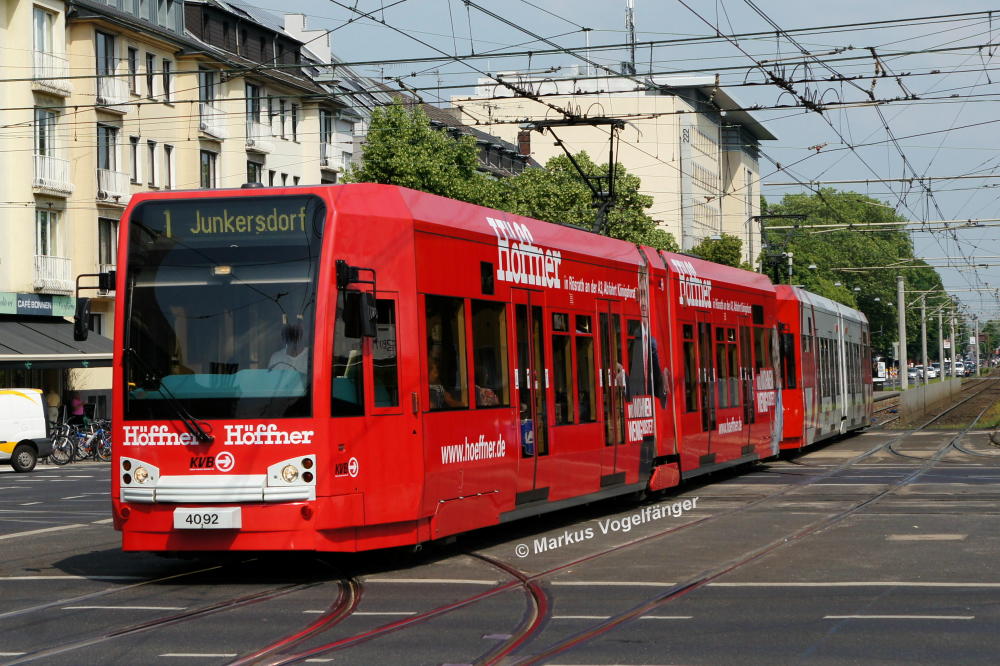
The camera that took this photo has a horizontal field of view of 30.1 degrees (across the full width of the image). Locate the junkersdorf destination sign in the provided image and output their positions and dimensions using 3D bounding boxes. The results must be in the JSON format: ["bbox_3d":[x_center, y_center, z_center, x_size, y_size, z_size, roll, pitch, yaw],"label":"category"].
[{"bbox_3d":[-2.417,-0.989,16.500,1.900,0.400,0.120,-2,-1,19],"label":"junkersdorf destination sign"}]

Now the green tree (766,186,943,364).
[{"bbox_3d":[31.352,-4.479,165.000,15.000,16.500,13.000,-2,-1,16],"label":"green tree"}]

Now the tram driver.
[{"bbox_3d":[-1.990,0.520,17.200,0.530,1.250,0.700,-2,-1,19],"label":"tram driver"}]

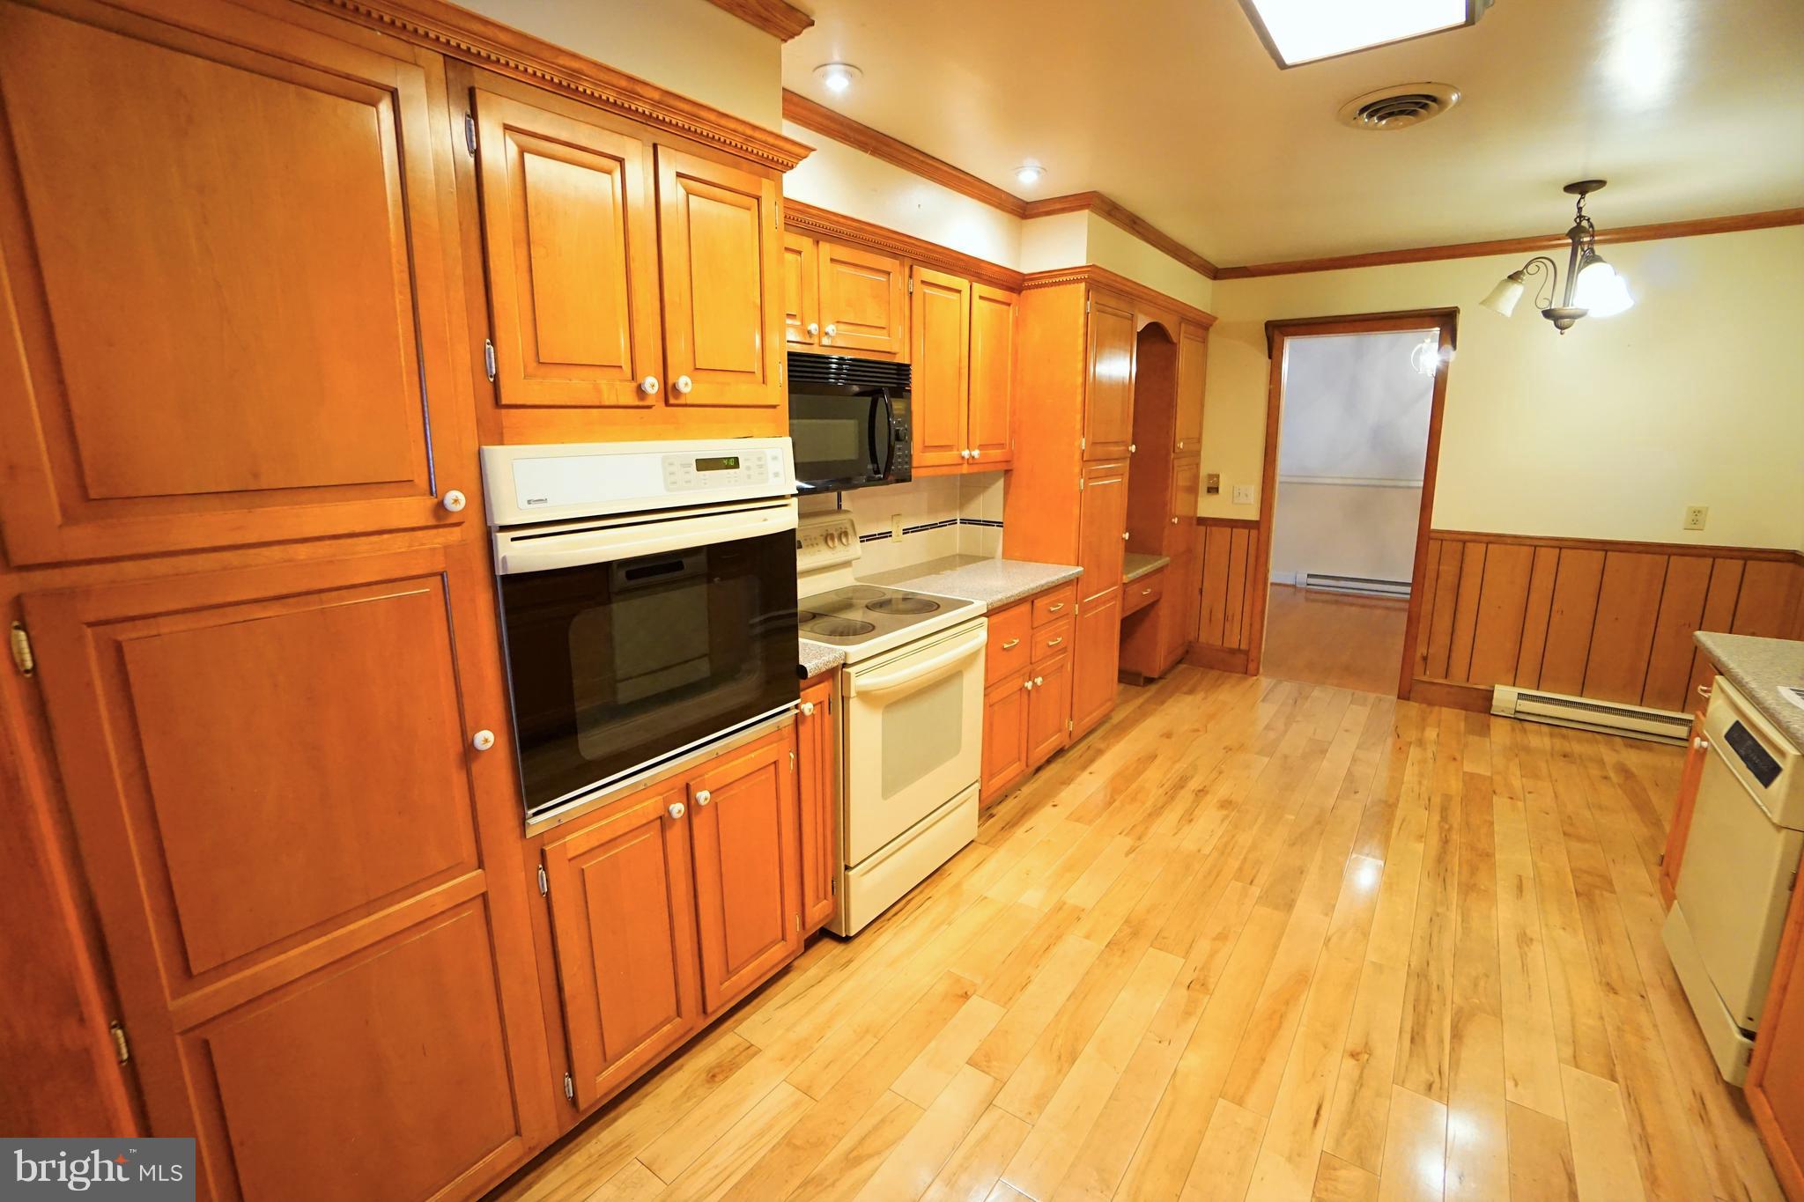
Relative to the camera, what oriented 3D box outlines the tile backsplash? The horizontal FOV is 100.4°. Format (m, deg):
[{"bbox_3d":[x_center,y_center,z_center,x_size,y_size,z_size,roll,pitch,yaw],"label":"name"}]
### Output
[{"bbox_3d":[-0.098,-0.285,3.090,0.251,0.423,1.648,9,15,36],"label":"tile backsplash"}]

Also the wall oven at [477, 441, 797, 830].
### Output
[{"bbox_3d":[-0.712,-0.014,1.816,0.595,0.730,0.747,9,15,36],"label":"wall oven"}]

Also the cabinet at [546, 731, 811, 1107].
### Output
[{"bbox_3d":[-0.738,0.718,2.026,0.610,0.703,0.748,9,15,36],"label":"cabinet"}]

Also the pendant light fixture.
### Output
[{"bbox_3d":[2.617,-1.343,2.987,0.485,0.544,0.490,9,15,36],"label":"pendant light fixture"}]

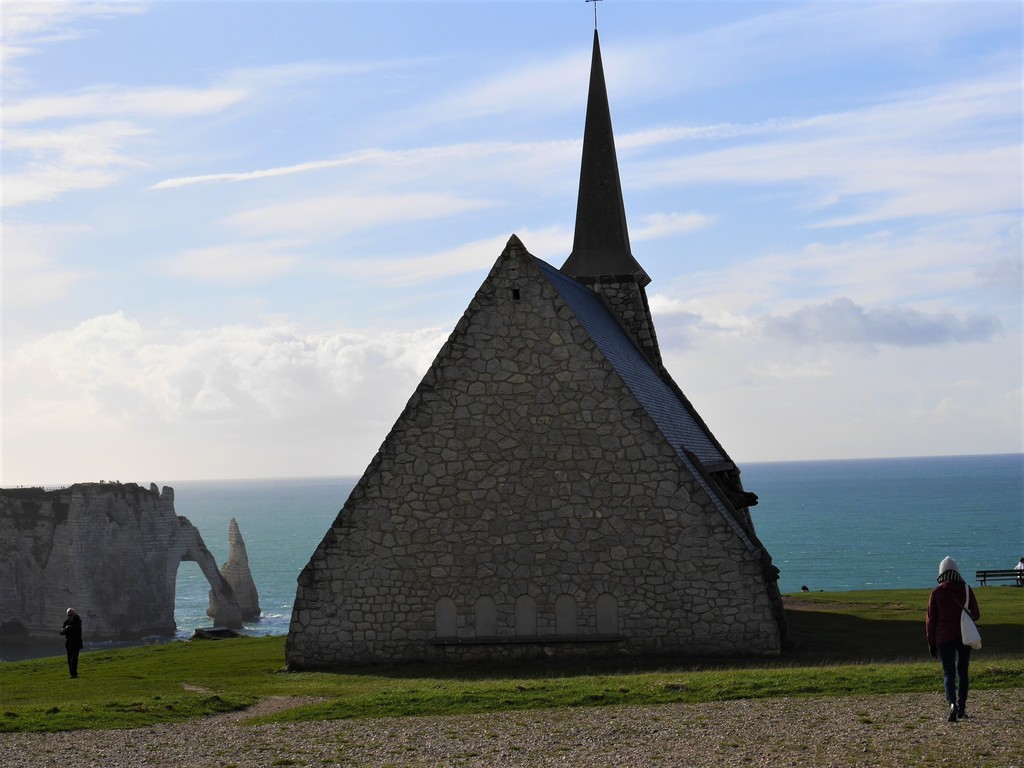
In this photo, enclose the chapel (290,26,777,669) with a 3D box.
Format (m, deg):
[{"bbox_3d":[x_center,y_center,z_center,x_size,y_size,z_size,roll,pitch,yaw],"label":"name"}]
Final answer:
[{"bbox_3d":[1.494,-1.895,53.367,10.300,16.200,16.400,-2,-2,9],"label":"chapel"}]

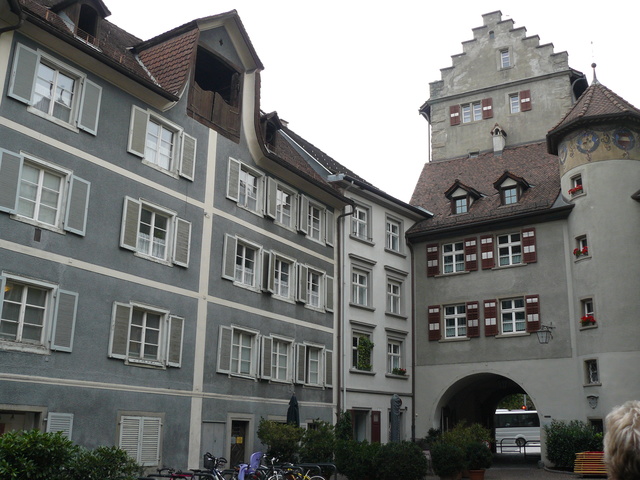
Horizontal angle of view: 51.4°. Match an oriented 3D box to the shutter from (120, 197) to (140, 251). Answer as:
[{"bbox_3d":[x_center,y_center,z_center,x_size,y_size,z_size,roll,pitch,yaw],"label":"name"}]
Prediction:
[{"bbox_3d":[-5.264,-0.445,18.605,0.060,1.461,0.583,-9,-19,31],"label":"shutter"}]

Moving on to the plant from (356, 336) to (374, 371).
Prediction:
[{"bbox_3d":[1.977,4.861,28.627,0.400,1.473,0.800,-13,-21,38],"label":"plant"}]

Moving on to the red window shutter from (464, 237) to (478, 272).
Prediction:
[{"bbox_3d":[6.825,0.648,29.966,0.575,1.544,0.050,-10,-20,32],"label":"red window shutter"}]

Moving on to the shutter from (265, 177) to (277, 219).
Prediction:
[{"bbox_3d":[-1.745,-1.599,24.865,0.060,1.460,0.580,-7,-18,25],"label":"shutter"}]

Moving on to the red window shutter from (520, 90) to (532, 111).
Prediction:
[{"bbox_3d":[11.541,-7.778,37.264,0.548,1.293,0.060,-7,-18,26],"label":"red window shutter"}]

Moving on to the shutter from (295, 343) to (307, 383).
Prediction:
[{"bbox_3d":[-0.656,4.415,23.766,0.050,1.396,0.563,-10,-20,31],"label":"shutter"}]

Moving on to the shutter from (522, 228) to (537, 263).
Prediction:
[{"bbox_3d":[9.184,0.265,29.154,0.579,1.547,0.060,-11,-20,34],"label":"shutter"}]

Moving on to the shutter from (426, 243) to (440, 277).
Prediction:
[{"bbox_3d":[5.265,0.948,30.955,0.582,1.555,0.050,-10,-20,32],"label":"shutter"}]

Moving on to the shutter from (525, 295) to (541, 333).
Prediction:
[{"bbox_3d":[9.289,3.219,29.012,0.614,1.620,0.060,-11,-20,34],"label":"shutter"}]

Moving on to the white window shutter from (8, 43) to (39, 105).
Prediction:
[{"bbox_3d":[-7.309,-4.087,16.475,0.060,1.468,0.619,-9,-19,31],"label":"white window shutter"}]

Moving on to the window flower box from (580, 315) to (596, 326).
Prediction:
[{"bbox_3d":[10.756,3.225,26.665,0.300,0.420,0.550,11,-19,-31],"label":"window flower box"}]

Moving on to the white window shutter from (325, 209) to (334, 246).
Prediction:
[{"bbox_3d":[0.395,-0.474,26.886,0.050,1.413,0.569,-10,-20,31],"label":"white window shutter"}]

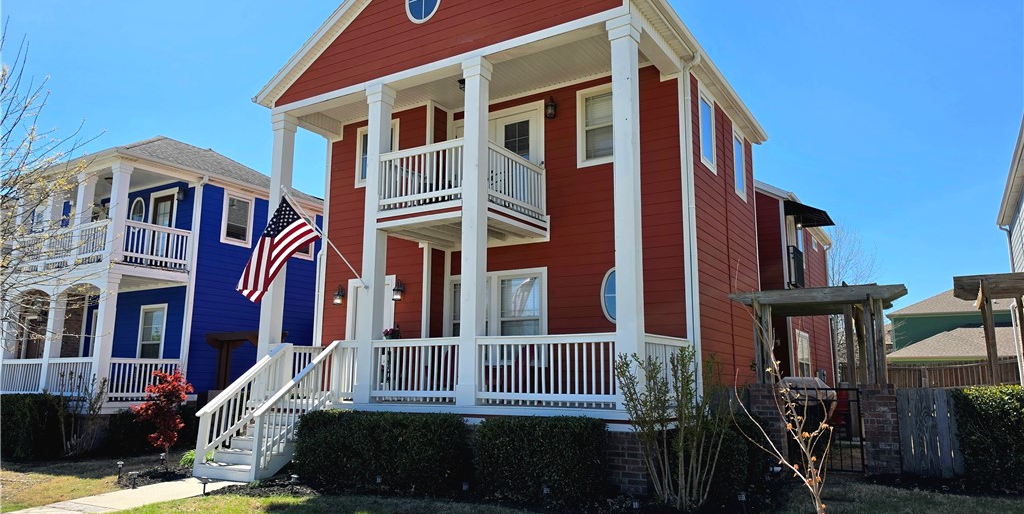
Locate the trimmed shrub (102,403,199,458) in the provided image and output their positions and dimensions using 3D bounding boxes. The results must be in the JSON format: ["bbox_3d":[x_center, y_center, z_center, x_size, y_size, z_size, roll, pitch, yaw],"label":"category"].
[{"bbox_3d":[-7.844,3.760,14.988,0.687,0.945,1.899,-5,-11,32],"label":"trimmed shrub"}]

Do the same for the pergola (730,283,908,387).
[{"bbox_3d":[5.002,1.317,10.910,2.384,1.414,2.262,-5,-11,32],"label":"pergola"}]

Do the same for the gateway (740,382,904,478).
[{"bbox_3d":[4.524,2.461,9.905,1.955,1.212,0.404,-5,-11,32],"label":"gateway"}]

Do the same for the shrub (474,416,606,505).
[{"bbox_3d":[0.352,2.466,8.427,1.503,0.945,0.751,-5,-11,32],"label":"shrub"}]

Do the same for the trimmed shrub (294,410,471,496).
[{"bbox_3d":[-1.886,2.726,9.816,2.771,0.986,0.776,-5,-11,32],"label":"trimmed shrub"}]

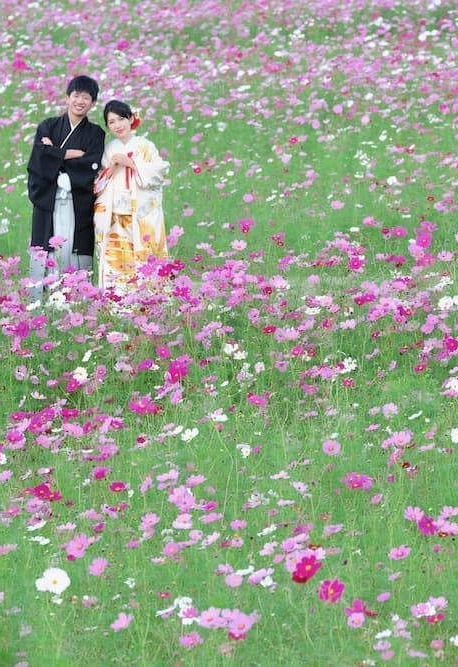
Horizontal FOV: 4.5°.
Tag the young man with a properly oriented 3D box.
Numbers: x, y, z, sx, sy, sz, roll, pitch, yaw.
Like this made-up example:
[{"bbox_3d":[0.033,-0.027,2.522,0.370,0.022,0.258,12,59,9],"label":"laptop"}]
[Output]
[{"bbox_3d":[-1.100,-0.897,39.500,0.528,1.713,0.420,0,4,0],"label":"young man"}]

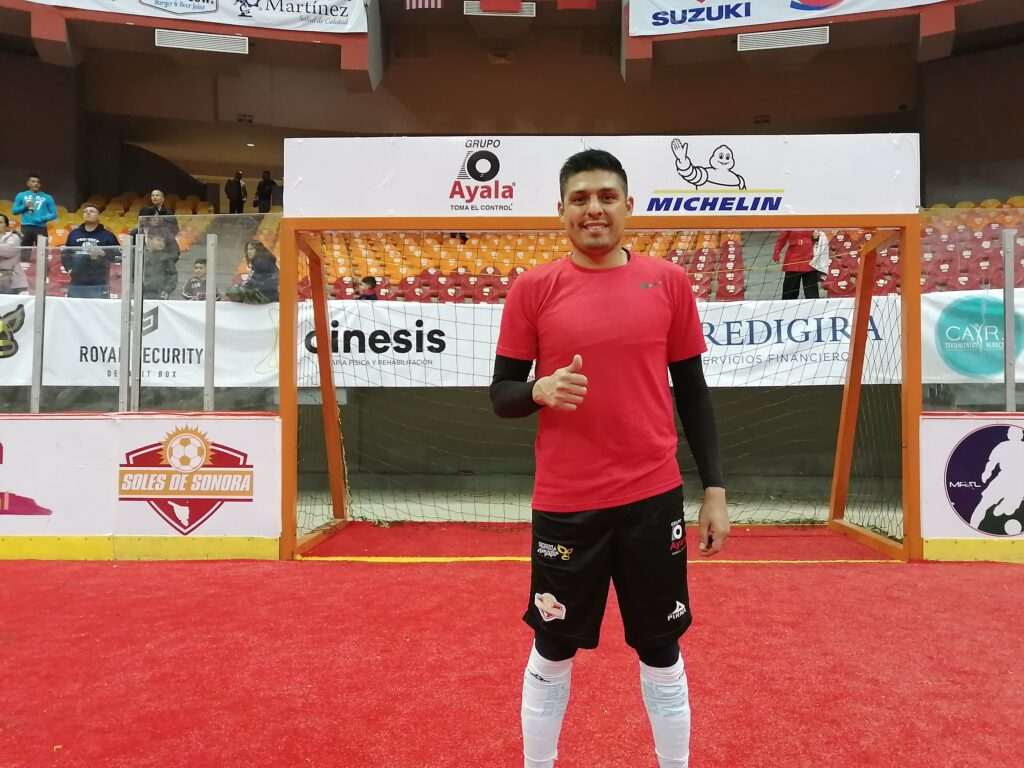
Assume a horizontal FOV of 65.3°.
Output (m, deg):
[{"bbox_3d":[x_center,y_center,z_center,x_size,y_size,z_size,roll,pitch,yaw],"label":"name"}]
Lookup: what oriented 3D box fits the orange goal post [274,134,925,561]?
[{"bbox_3d":[0.625,-0.245,6.280,4.520,2.970,1.350,0,0,1],"label":"orange goal post"}]

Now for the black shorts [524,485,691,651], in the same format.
[{"bbox_3d":[0.235,0.439,2.010,0.410,0.440,0.270,0,0,0],"label":"black shorts"}]

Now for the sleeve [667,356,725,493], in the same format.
[{"bbox_3d":[0.460,0.084,2.000,0.120,0.350,0.130,-9,-2,0],"label":"sleeve"}]

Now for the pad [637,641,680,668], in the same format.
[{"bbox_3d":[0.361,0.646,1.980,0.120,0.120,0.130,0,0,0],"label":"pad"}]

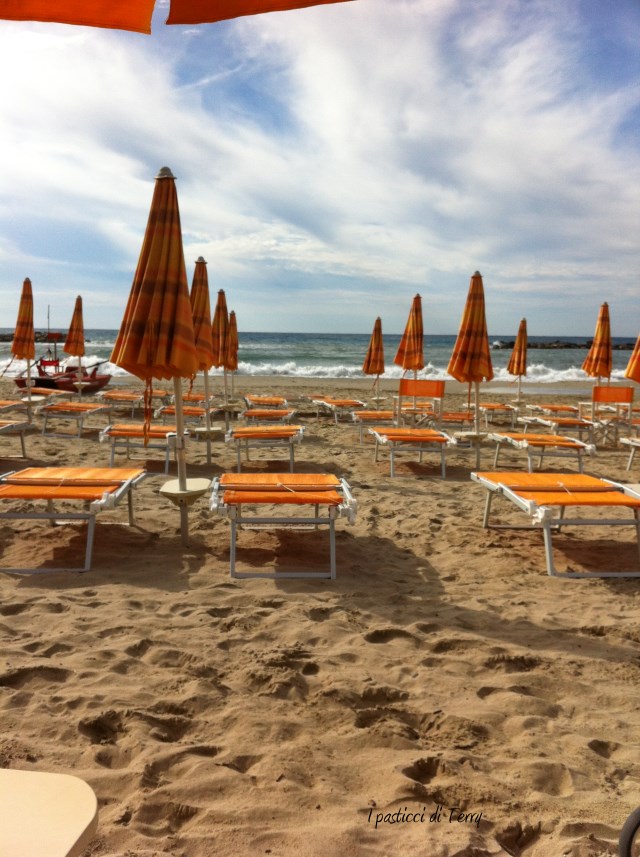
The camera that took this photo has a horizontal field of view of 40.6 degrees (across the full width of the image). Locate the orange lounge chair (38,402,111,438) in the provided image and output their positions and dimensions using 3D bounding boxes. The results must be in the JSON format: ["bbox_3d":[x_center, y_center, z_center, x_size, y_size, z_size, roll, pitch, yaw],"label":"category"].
[{"bbox_3d":[-3.735,-0.145,13.136,0.740,0.400,1.420,1,6,-1],"label":"orange lounge chair"}]

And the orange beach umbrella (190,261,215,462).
[{"bbox_3d":[-1.332,-0.779,9.849,0.450,2.299,0.450,1,6,0],"label":"orange beach umbrella"}]

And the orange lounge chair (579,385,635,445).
[{"bbox_3d":[4.146,-0.170,12.489,0.600,0.890,0.520,0,6,-5],"label":"orange lounge chair"}]

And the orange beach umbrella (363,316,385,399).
[{"bbox_3d":[1.242,-1.352,19.483,0.430,2.299,0.430,1,6,0],"label":"orange beach umbrella"}]

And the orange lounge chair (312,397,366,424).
[{"bbox_3d":[0.495,-0.334,18.124,0.740,0.400,1.420,0,6,-11],"label":"orange lounge chair"}]

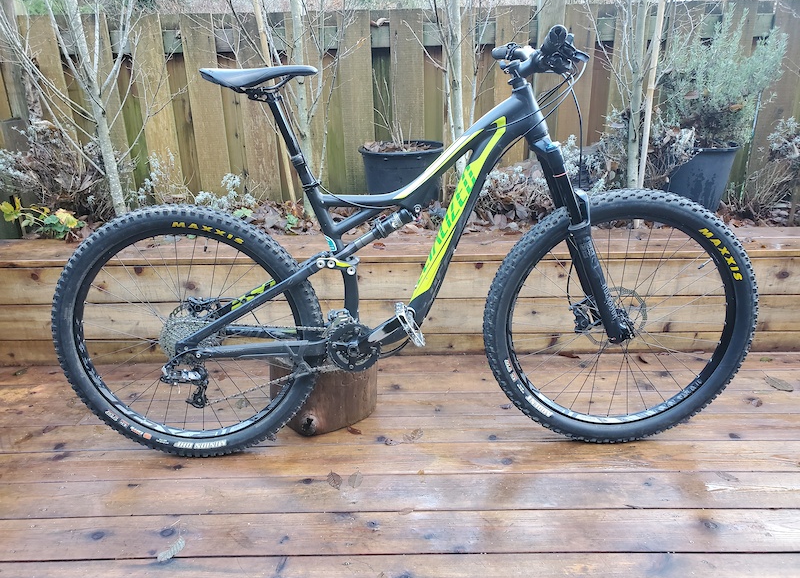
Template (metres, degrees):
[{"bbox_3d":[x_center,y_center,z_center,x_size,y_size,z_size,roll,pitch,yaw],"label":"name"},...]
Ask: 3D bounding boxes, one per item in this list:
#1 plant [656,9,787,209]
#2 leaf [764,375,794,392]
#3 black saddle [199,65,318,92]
[{"bbox_3d":[1.388,-0.756,2.659,0.543,0.892,0.532,-1,18,1],"label":"plant"},{"bbox_3d":[1.296,0.319,2.053,0.067,0.014,0.106,-11,20,-27],"label":"leaf"},{"bbox_3d":[-0.329,-0.499,1.434,0.278,0.065,0.144,-2,18,0],"label":"black saddle"}]

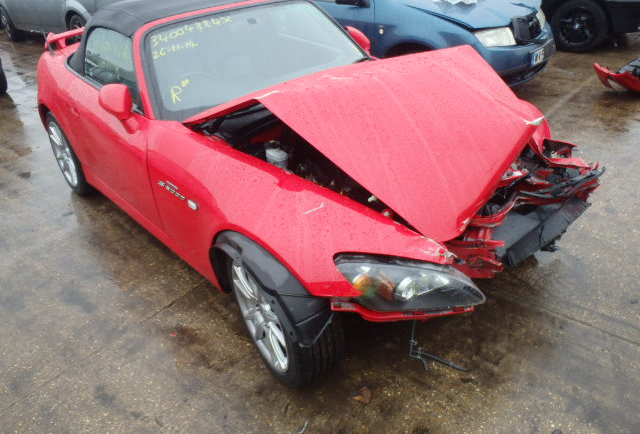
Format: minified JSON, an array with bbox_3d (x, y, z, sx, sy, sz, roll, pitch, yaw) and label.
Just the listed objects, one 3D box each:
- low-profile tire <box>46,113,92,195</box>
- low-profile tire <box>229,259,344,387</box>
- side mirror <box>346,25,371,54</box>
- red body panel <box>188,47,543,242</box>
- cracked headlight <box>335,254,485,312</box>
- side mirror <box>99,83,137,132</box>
[{"bbox_3d":[-1.698,-0.462,3.642,0.240,0.628,0.628,-26,35,-33],"label":"low-profile tire"},{"bbox_3d":[-0.148,0.337,1.986,0.215,0.625,0.625,-20,32,-25],"label":"low-profile tire"},{"bbox_3d":[0.254,-1.117,3.302,0.210,0.180,0.150,-26,35,-33],"label":"side mirror"},{"bbox_3d":[0.310,-0.449,2.202,1.330,0.400,1.260,-26,35,-33],"label":"red body panel"},{"bbox_3d":[0.260,0.174,1.492,0.310,0.190,0.430,-26,35,-33],"label":"cracked headlight"},{"bbox_3d":[-0.953,-0.537,2.437,0.210,0.180,0.150,-26,35,-33],"label":"side mirror"}]

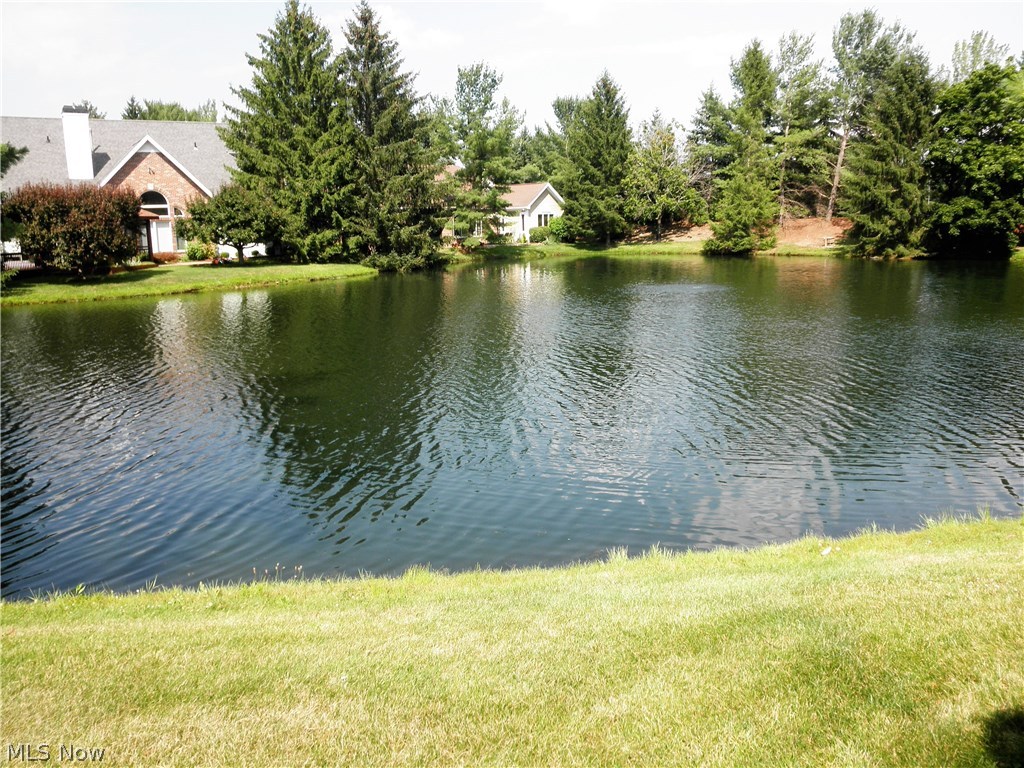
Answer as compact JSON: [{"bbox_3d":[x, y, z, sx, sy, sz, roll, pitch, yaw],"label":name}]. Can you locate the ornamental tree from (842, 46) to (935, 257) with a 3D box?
[{"bbox_3d":[26.858,-16.184,58.965,6.690,14.230,6.360,-1,12,0],"label":"ornamental tree"}]

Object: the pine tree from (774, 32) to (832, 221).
[{"bbox_3d":[24.320,-21.136,69.138,4.840,15.380,5.080,-1,12,0],"label":"pine tree"}]

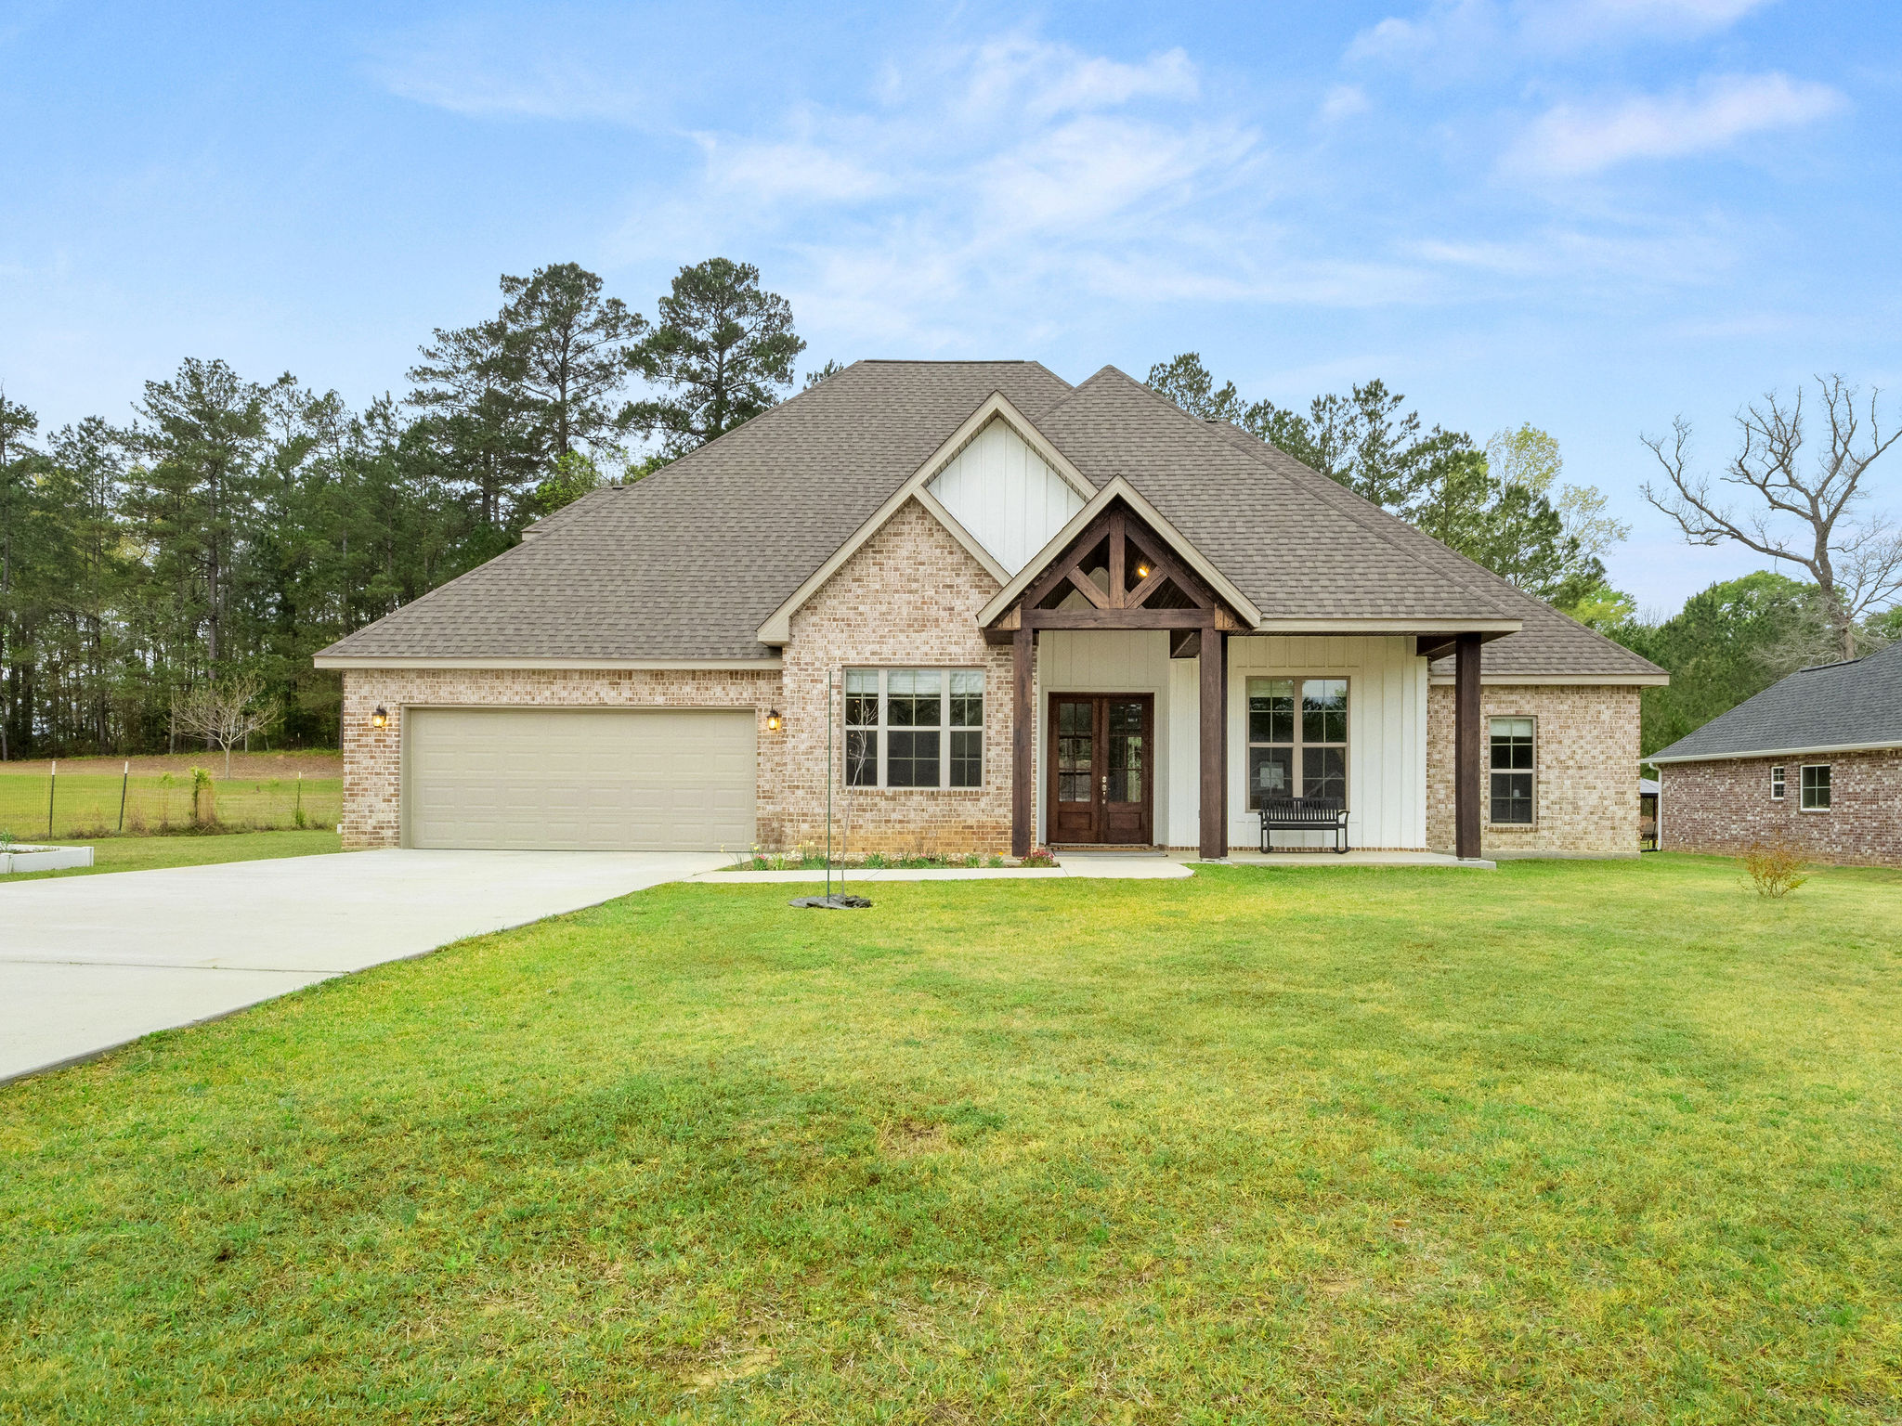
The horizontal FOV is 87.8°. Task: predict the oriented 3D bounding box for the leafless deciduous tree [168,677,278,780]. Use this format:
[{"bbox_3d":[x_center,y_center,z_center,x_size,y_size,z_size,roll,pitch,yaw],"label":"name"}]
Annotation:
[{"bbox_3d":[-28.260,0.520,38.500,3.600,4.100,3.600,0,-2,0],"label":"leafless deciduous tree"}]

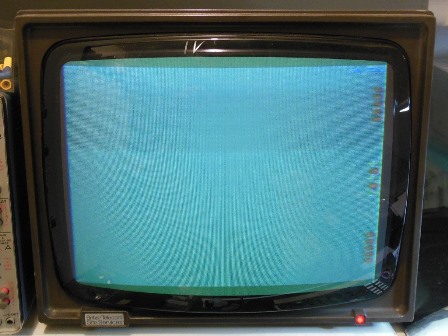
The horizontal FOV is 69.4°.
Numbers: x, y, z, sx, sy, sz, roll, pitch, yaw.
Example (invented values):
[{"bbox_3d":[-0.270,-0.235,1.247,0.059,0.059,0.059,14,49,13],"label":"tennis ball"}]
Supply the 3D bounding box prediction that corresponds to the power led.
[{"bbox_3d":[0.125,0.138,0.295,0.009,0.009,0.007,0,7,0],"label":"power led"}]

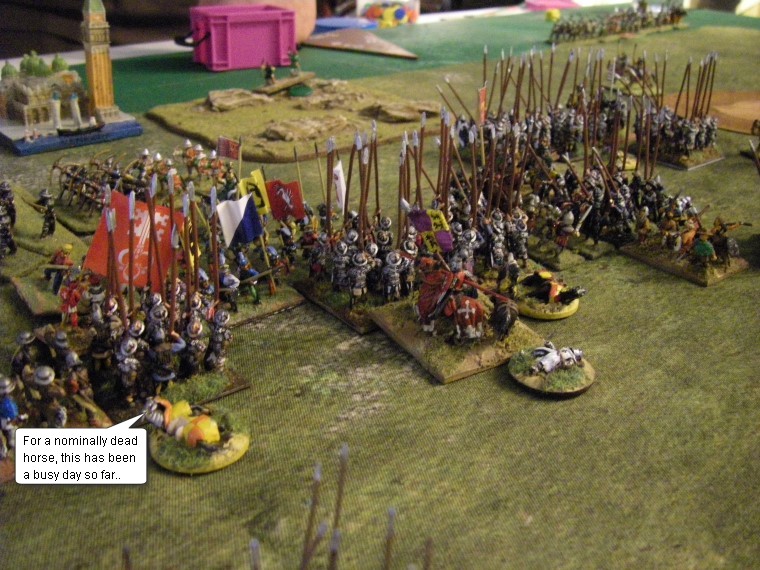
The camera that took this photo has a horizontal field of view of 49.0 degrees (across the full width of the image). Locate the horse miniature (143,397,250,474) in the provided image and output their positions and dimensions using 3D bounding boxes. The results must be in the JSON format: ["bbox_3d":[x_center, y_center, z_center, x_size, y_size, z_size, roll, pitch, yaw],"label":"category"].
[{"bbox_3d":[-0.047,0.037,0.214,0.026,0.009,0.025,20,33,29],"label":"horse miniature"}]

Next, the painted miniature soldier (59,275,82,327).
[{"bbox_3d":[-0.103,0.005,0.277,0.009,0.018,0.007,-17,31,-31],"label":"painted miniature soldier"}]

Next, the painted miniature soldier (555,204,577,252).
[{"bbox_3d":[0.074,-0.023,0.332,0.009,0.020,0.009,-18,31,-33],"label":"painted miniature soldier"}]

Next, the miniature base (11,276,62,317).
[{"bbox_3d":[-0.103,0.000,0.284,0.035,0.003,0.028,-12,31,-24],"label":"miniature base"}]

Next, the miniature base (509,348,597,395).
[{"bbox_3d":[0.053,0.026,0.257,0.026,0.003,0.026,0,26,0],"label":"miniature base"}]

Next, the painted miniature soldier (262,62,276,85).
[{"bbox_3d":[-0.066,-0.125,0.495,0.009,0.011,0.006,3,28,0],"label":"painted miniature soldier"}]

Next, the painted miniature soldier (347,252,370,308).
[{"bbox_3d":[-0.007,-0.002,0.290,0.009,0.020,0.007,-15,30,-28],"label":"painted miniature soldier"}]

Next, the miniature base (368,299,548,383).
[{"bbox_3d":[0.025,0.014,0.270,0.041,0.003,0.042,-14,33,-28],"label":"miniature base"}]

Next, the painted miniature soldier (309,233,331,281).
[{"bbox_3d":[-0.021,-0.010,0.294,0.006,0.016,0.007,-16,34,-31],"label":"painted miniature soldier"}]

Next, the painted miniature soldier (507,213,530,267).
[{"bbox_3d":[0.051,-0.016,0.309,0.007,0.018,0.007,-14,33,-28],"label":"painted miniature soldier"}]

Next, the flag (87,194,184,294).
[{"bbox_3d":[-0.081,-0.015,0.278,0.027,0.030,0.004,14,17,-30],"label":"flag"}]

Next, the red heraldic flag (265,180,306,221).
[{"bbox_3d":[-0.035,-0.031,0.311,0.012,0.016,0.004,-9,27,-3],"label":"red heraldic flag"}]

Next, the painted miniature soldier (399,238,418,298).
[{"bbox_3d":[0.010,-0.006,0.285,0.006,0.019,0.007,-15,33,-29],"label":"painted miniature soldier"}]

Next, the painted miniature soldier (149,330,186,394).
[{"bbox_3d":[-0.062,0.022,0.241,0.011,0.020,0.009,-15,30,-28],"label":"painted miniature soldier"}]

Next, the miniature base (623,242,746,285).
[{"bbox_3d":[0.118,-0.011,0.323,0.029,0.003,0.038,-20,36,-35],"label":"miniature base"}]

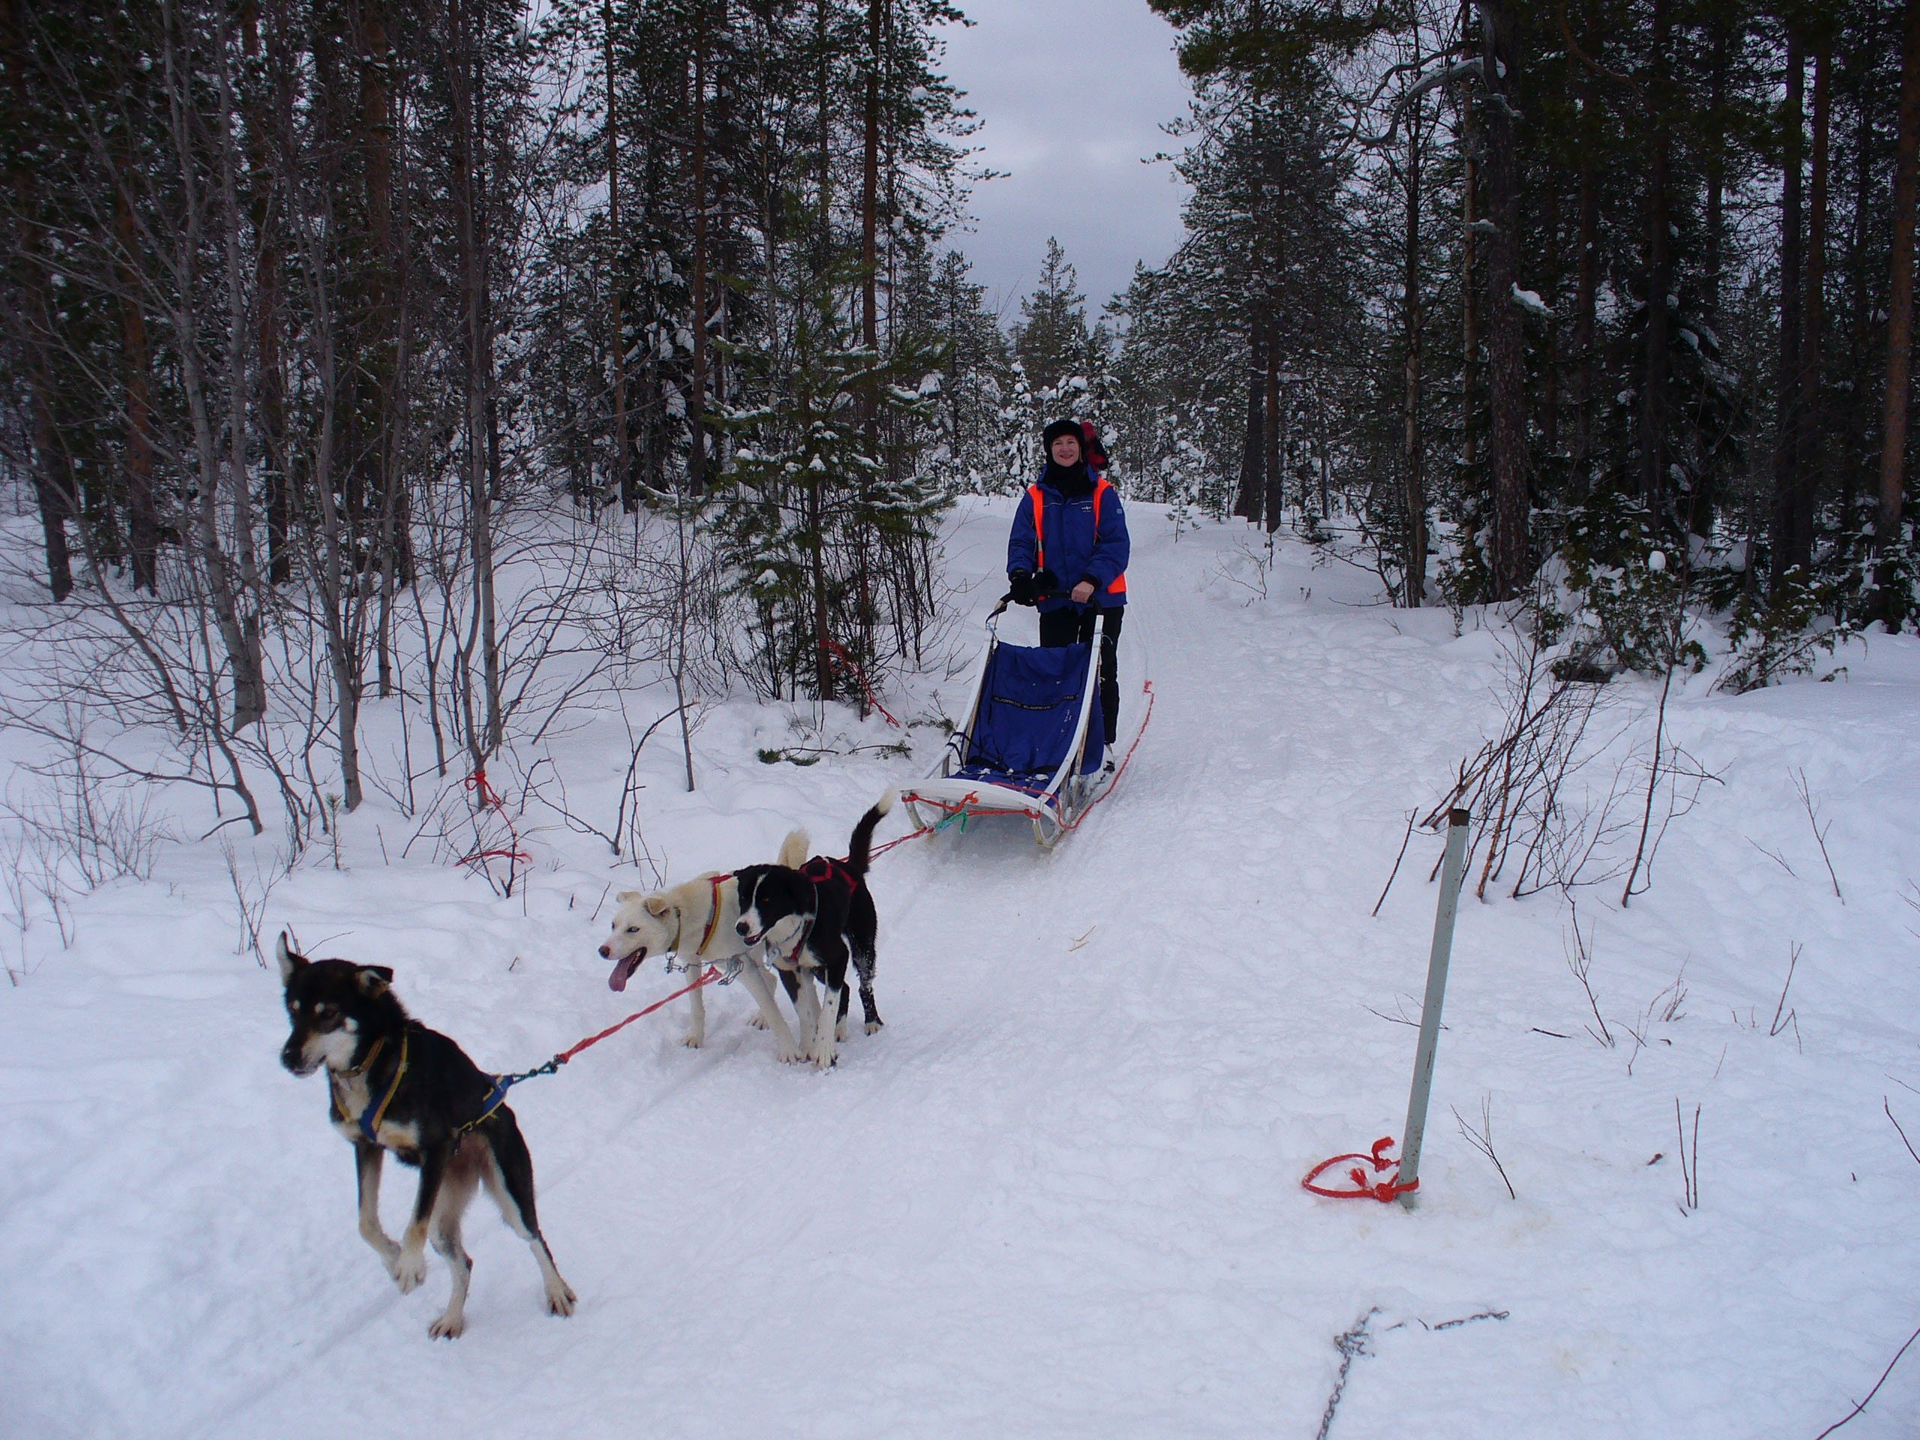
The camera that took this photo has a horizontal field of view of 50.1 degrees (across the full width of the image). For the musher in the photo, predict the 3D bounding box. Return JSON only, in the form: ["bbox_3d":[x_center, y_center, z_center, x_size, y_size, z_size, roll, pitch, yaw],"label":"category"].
[{"bbox_3d":[0.536,-0.654,10.340,0.600,1.710,0.500,1,8,12],"label":"musher"}]

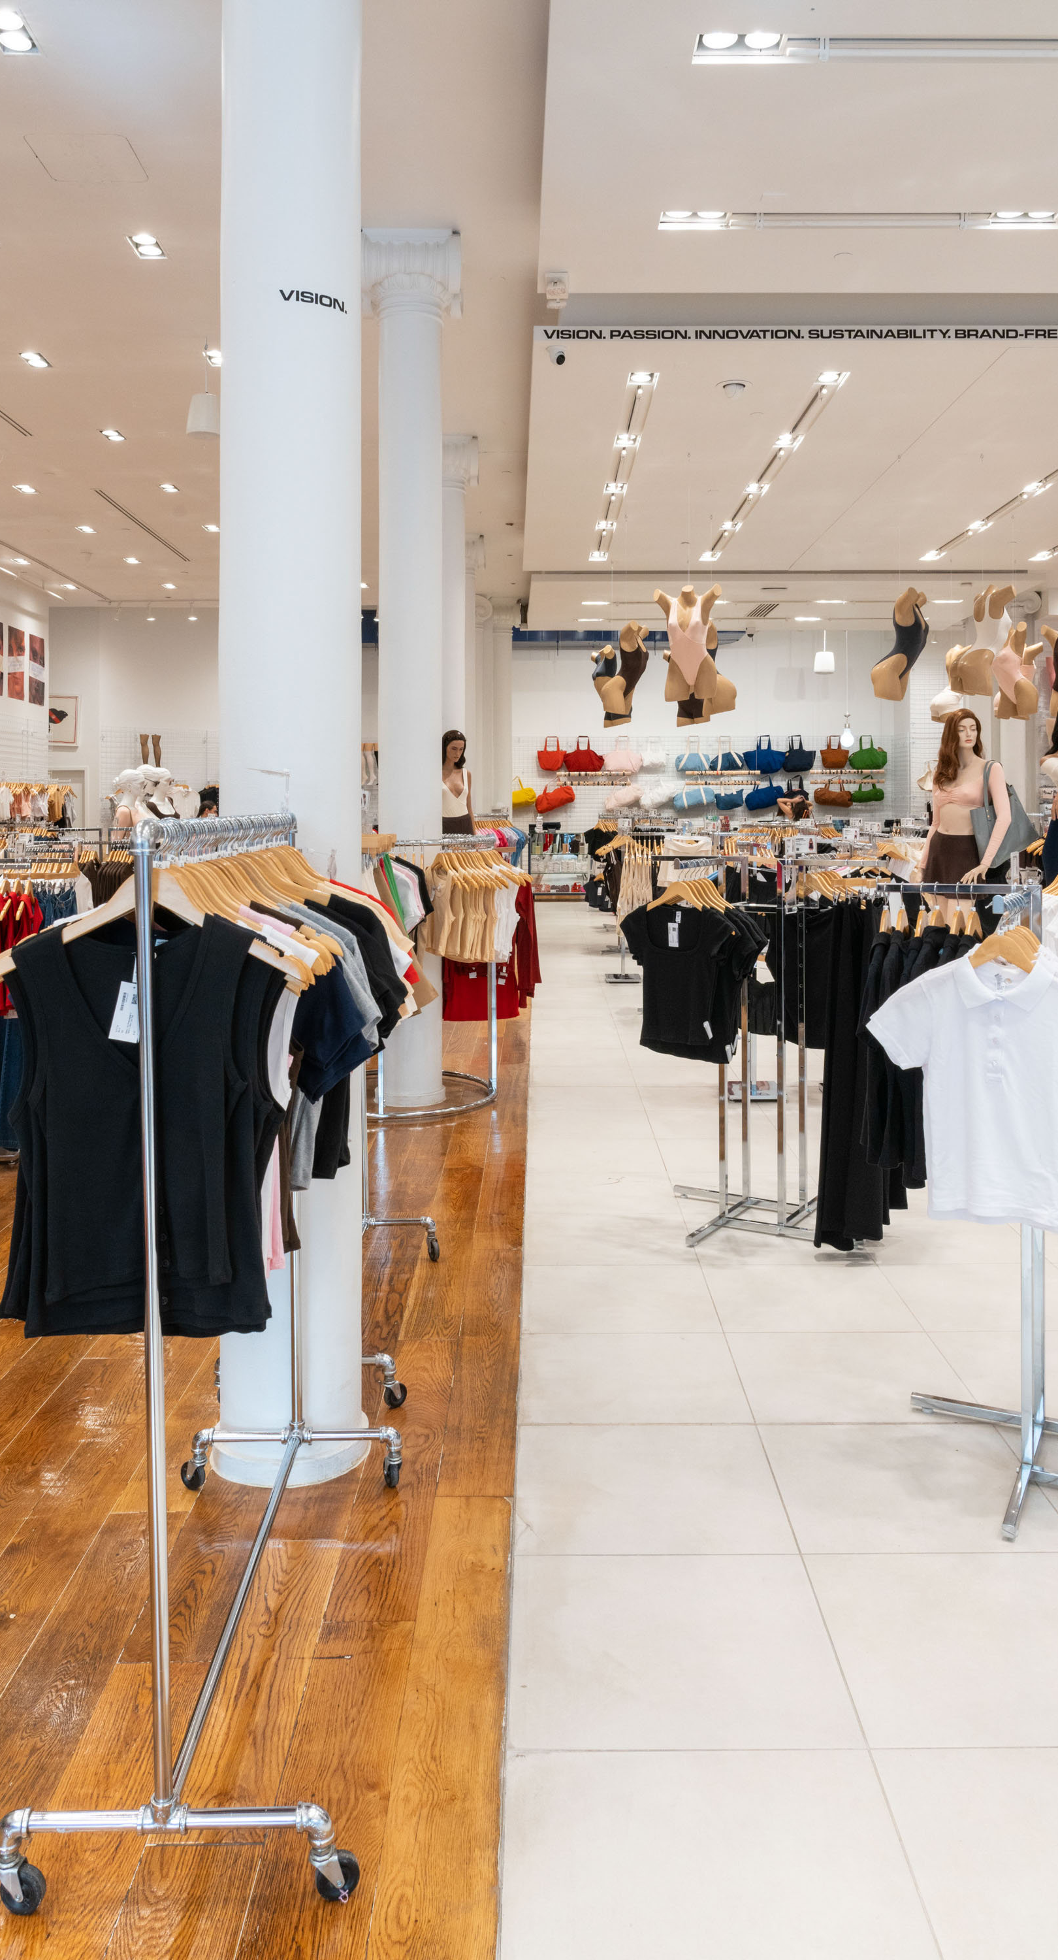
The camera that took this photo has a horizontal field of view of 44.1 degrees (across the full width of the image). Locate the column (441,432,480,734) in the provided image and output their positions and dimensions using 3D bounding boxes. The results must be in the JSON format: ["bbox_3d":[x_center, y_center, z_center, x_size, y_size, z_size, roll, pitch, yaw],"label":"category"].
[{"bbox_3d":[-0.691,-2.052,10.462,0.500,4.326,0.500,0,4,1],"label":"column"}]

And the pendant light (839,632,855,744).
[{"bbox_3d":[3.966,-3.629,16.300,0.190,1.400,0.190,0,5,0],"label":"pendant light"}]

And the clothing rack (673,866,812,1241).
[{"bbox_3d":[0.878,0.217,4.880,0.840,1.360,0.840,2,5,30],"label":"clothing rack"}]

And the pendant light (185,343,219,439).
[{"bbox_3d":[-2.152,-3.936,8.700,0.270,0.650,0.270,0,5,0],"label":"pendant light"}]

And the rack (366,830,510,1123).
[{"bbox_3d":[-0.637,-0.066,6.870,0.930,1.374,0.930,0,4,0],"label":"rack"}]

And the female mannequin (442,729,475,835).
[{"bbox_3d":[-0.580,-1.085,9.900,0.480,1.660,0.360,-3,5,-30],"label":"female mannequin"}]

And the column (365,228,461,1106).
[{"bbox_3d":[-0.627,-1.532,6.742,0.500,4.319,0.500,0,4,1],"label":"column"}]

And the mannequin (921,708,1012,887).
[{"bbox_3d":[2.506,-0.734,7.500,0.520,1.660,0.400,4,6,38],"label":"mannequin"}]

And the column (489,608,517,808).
[{"bbox_3d":[-0.412,-3.229,18.841,0.520,4.351,0.520,0,4,1],"label":"column"}]

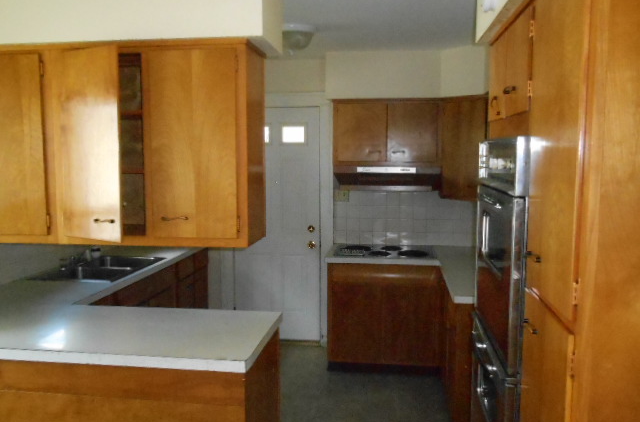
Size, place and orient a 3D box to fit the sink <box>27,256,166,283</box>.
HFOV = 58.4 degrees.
[{"bbox_3d":[-1.468,0.467,3.867,0.550,0.180,0.850,1,5,7],"label":"sink"}]

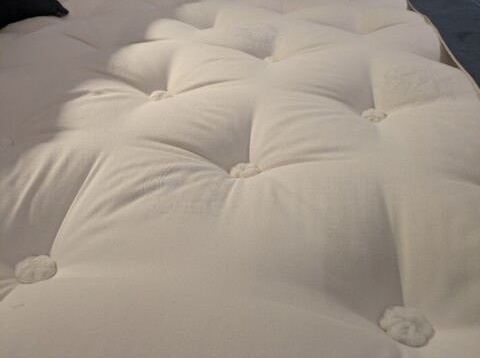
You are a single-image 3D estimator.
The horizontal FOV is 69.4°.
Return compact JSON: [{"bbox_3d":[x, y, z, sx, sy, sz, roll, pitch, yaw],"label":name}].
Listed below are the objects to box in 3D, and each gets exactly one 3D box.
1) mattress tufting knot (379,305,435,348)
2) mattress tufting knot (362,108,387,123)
[{"bbox_3d":[0.119,0.105,0.247,0.036,0.012,0.036,7,42,9],"label":"mattress tufting knot"},{"bbox_3d":[0.179,-0.084,0.461,0.033,0.012,0.033,7,42,9],"label":"mattress tufting knot"}]

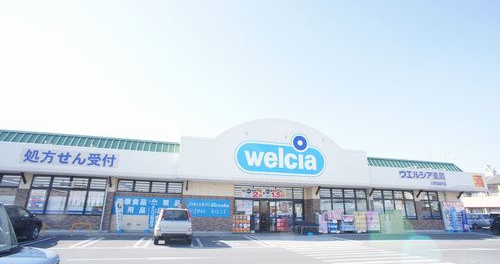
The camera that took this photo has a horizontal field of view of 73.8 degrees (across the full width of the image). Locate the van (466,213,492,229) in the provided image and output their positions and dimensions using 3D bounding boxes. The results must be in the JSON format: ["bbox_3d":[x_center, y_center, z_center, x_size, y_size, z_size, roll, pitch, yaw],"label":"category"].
[{"bbox_3d":[28.330,11.128,41.538,3.500,1.860,1.520,5,-14,-15],"label":"van"}]

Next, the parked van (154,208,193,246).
[{"bbox_3d":[-3.959,4.818,17.179,1.750,1.675,4.400,5,-14,-15],"label":"parked van"}]

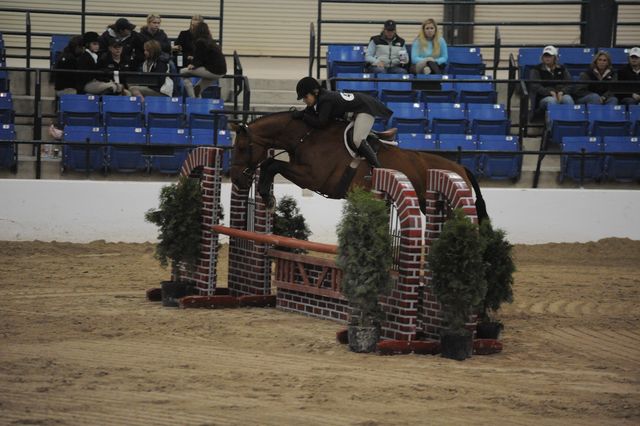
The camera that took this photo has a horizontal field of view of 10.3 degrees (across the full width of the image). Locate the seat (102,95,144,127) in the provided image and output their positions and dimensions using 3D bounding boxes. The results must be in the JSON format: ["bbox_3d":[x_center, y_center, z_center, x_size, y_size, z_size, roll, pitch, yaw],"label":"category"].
[{"bbox_3d":[-2.595,-1.212,46.818,0.520,0.670,0.420,1,4,-7],"label":"seat"}]

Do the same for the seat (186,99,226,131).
[{"bbox_3d":[-1.454,-1.146,44.942,0.510,0.610,0.420,1,4,-6],"label":"seat"}]

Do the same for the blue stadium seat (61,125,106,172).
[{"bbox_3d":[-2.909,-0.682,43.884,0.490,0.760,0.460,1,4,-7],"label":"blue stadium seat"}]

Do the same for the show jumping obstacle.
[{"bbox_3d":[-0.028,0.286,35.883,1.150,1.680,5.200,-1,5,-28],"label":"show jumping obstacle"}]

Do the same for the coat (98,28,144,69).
[{"bbox_3d":[-2.612,-2.132,46.760,0.580,0.640,0.400,0,4,-15],"label":"coat"}]

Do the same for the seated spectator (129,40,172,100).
[{"bbox_3d":[-2.195,-1.635,45.747,0.720,1.170,0.500,-2,5,-41],"label":"seated spectator"}]

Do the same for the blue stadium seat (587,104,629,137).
[{"bbox_3d":[3.857,-1.107,47.669,0.520,0.670,0.420,1,4,-7],"label":"blue stadium seat"}]

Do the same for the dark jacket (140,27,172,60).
[{"bbox_3d":[-2.248,-2.262,48.413,0.480,0.580,0.360,0,4,-15],"label":"dark jacket"}]

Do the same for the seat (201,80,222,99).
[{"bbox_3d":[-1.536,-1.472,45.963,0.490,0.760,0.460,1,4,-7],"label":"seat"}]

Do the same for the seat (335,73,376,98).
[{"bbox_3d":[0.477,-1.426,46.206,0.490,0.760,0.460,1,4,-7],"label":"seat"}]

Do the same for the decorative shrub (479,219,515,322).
[{"bbox_3d":[1.554,0.579,32.066,0.460,1.040,0.460,1,4,0],"label":"decorative shrub"}]

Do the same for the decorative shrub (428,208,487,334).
[{"bbox_3d":[1.153,0.491,29.800,0.480,1.040,0.480,1,4,0],"label":"decorative shrub"}]

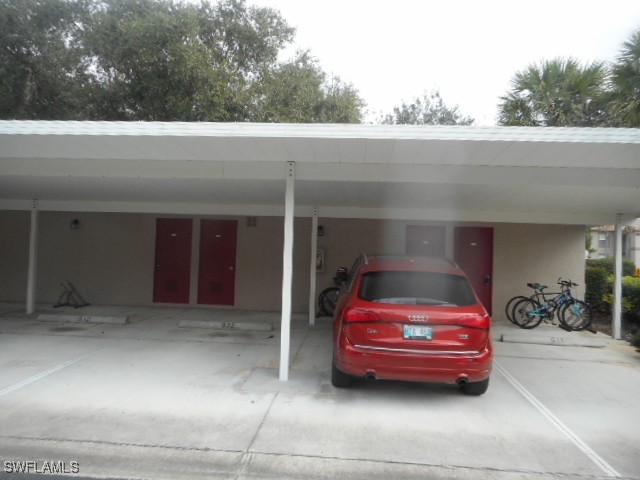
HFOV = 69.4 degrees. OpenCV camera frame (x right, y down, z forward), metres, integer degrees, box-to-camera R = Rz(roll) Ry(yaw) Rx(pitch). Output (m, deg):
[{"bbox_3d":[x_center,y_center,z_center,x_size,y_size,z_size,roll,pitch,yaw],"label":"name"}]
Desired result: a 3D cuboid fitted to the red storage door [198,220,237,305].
[{"bbox_3d":[-2.414,0.532,10.955,0.883,2.007,0.050,2,-2,5],"label":"red storage door"}]

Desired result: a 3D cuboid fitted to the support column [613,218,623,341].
[{"bbox_3d":[5.681,0.707,8.839,0.105,2.373,0.105,2,-2,5],"label":"support column"}]

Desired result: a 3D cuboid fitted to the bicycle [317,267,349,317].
[{"bbox_3d":[0.814,1.209,10.326,1.700,1.060,0.580,2,-2,5],"label":"bicycle"}]

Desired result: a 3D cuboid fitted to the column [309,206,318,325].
[{"bbox_3d":[-0.111,0.528,9.356,0.105,2.394,0.105,2,-2,5],"label":"column"}]

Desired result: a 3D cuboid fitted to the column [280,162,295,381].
[{"bbox_3d":[-0.404,0.386,5.870,0.105,2.741,0.105,2,-2,5],"label":"column"}]

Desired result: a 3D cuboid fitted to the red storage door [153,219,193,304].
[{"bbox_3d":[-3.504,0.501,11.045,0.898,2.014,0.050,2,-2,5],"label":"red storage door"}]

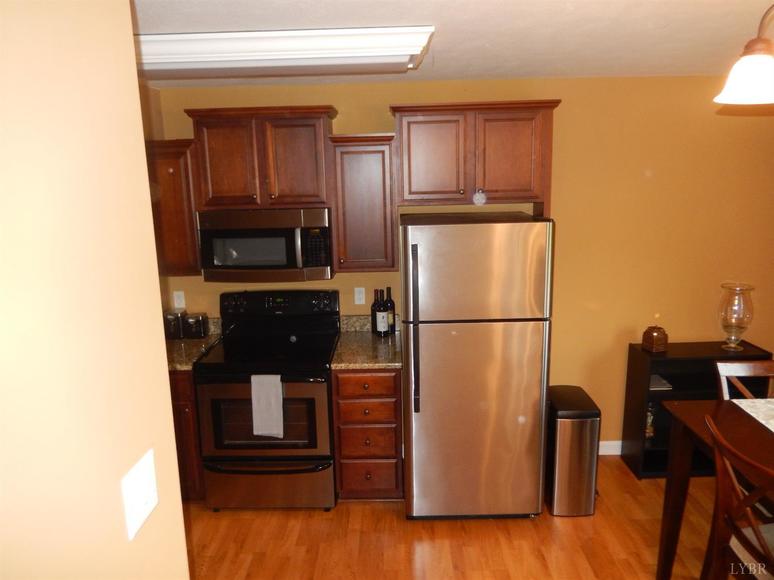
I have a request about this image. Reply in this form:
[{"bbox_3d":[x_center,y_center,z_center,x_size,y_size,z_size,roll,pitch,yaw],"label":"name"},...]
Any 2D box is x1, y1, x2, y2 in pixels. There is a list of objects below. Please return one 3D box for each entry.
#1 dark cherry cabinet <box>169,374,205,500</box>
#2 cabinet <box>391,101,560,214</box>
[{"bbox_3d":[-1.220,0.821,3.488,0.347,0.876,0.625,-1,11,1],"label":"dark cherry cabinet"},{"bbox_3d":[0.494,-0.779,3.272,0.935,0.572,0.345,-1,11,1],"label":"cabinet"}]

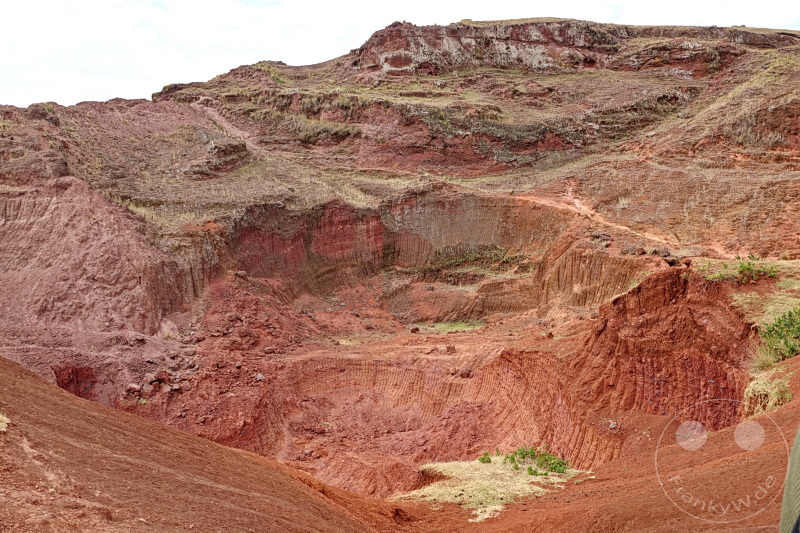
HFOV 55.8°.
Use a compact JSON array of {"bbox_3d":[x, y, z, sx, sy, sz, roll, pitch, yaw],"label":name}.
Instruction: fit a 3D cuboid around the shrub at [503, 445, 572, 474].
[{"bbox_3d":[4.036,5.749,22.500,2.000,0.600,1.300,0,6,0],"label":"shrub"}]

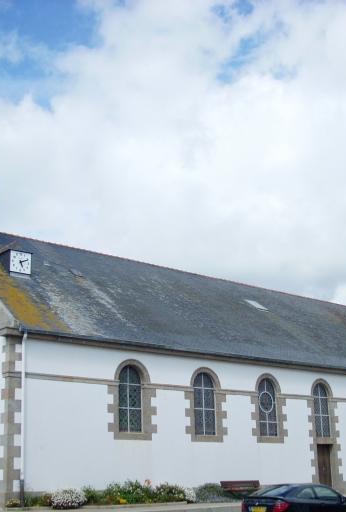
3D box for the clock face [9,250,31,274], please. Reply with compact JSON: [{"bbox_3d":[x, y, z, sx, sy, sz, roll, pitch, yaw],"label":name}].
[{"bbox_3d":[-6.240,0.287,29.896,0.960,0.950,0.120,13,-22,-38],"label":"clock face"}]

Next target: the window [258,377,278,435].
[{"bbox_3d":[4.159,6.563,31.591,1.100,2.480,0.200,13,-22,-38],"label":"window"}]

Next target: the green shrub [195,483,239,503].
[{"bbox_3d":[1.690,8.998,27.696,1.750,0.750,1.400,13,-22,-38],"label":"green shrub"}]

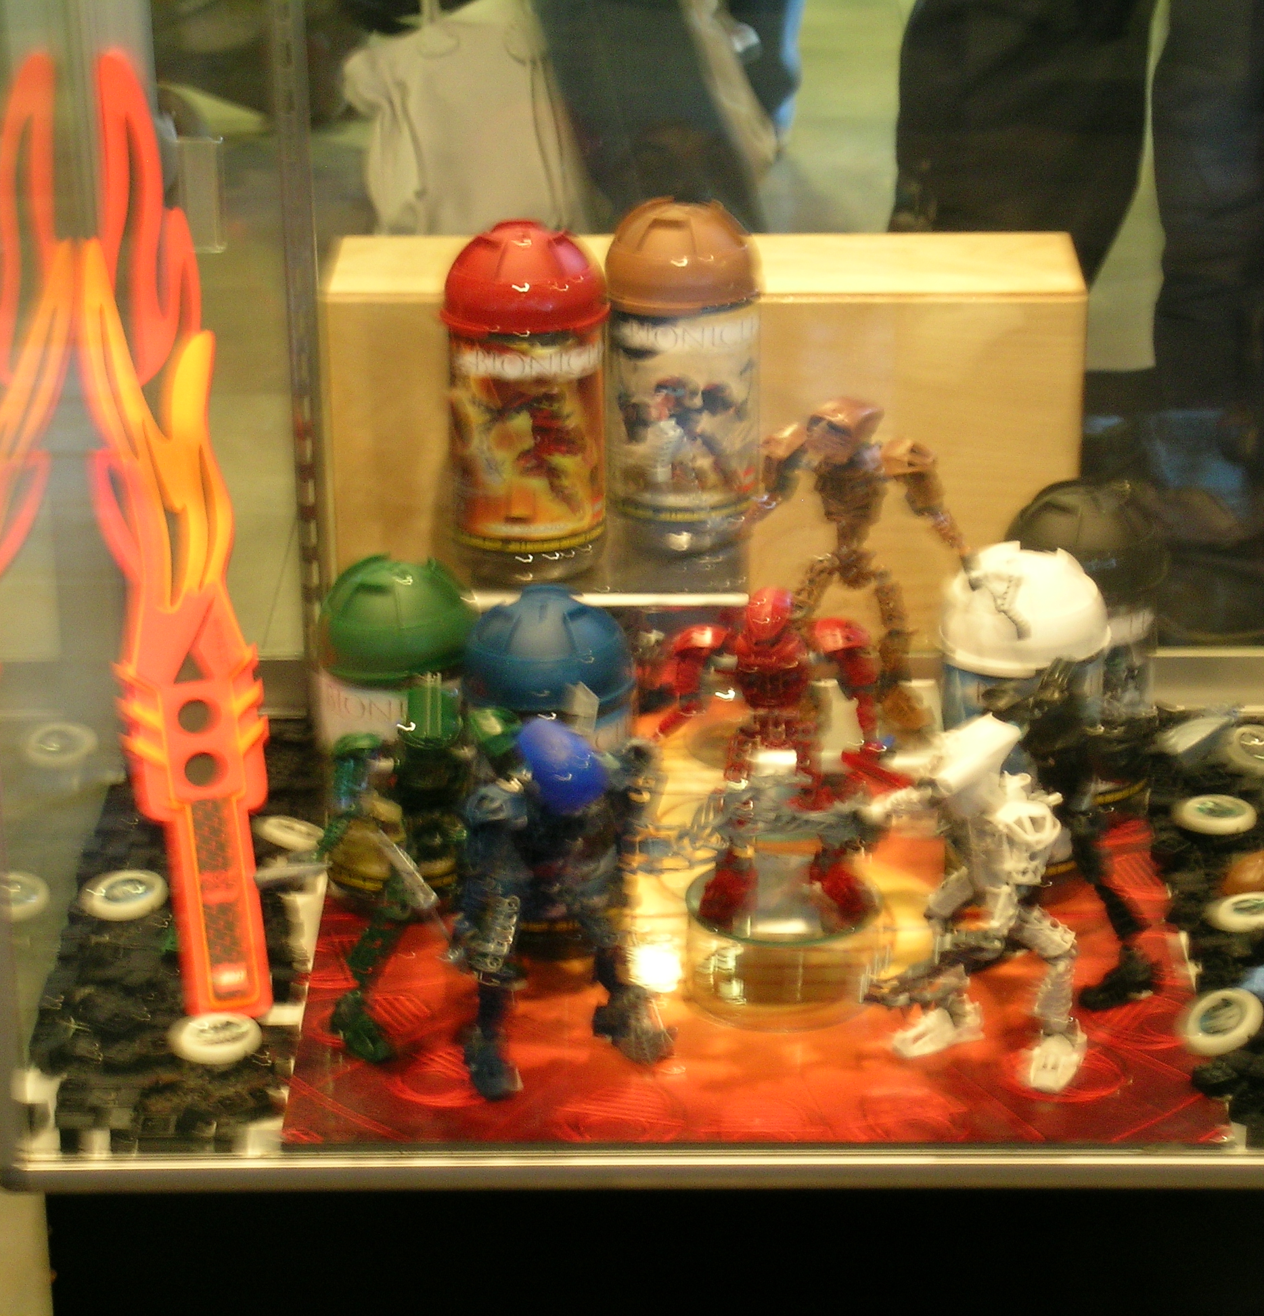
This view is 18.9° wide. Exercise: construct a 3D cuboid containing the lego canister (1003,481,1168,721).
[{"bbox_3d":[0.255,-0.008,2.124,0.084,0.187,0.084,0,25,1],"label":"lego canister"}]

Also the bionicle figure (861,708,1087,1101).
[{"bbox_3d":[0.169,0.115,1.874,0.100,0.172,0.088,-22,32,-39],"label":"bionicle figure"}]

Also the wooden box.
[{"bbox_3d":[0.042,-0.126,2.298,0.440,0.236,0.109,0,25,1],"label":"wooden box"}]

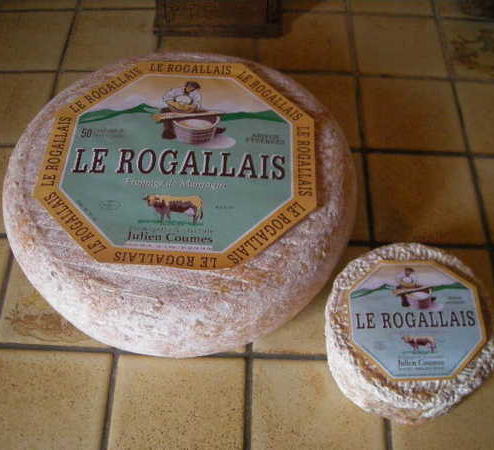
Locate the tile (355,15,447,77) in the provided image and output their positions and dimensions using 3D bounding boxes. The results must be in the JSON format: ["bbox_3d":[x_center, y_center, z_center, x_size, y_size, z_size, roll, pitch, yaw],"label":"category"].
[{"bbox_3d":[0.174,-0.203,0.701,0.102,0.010,0.102,1,57,1],"label":"tile"}]

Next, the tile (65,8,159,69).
[{"bbox_3d":[-0.153,-0.212,0.707,0.102,0.010,0.102,1,57,1],"label":"tile"}]

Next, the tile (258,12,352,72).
[{"bbox_3d":[0.064,-0.201,0.688,0.099,0.008,0.099,1,57,1],"label":"tile"}]

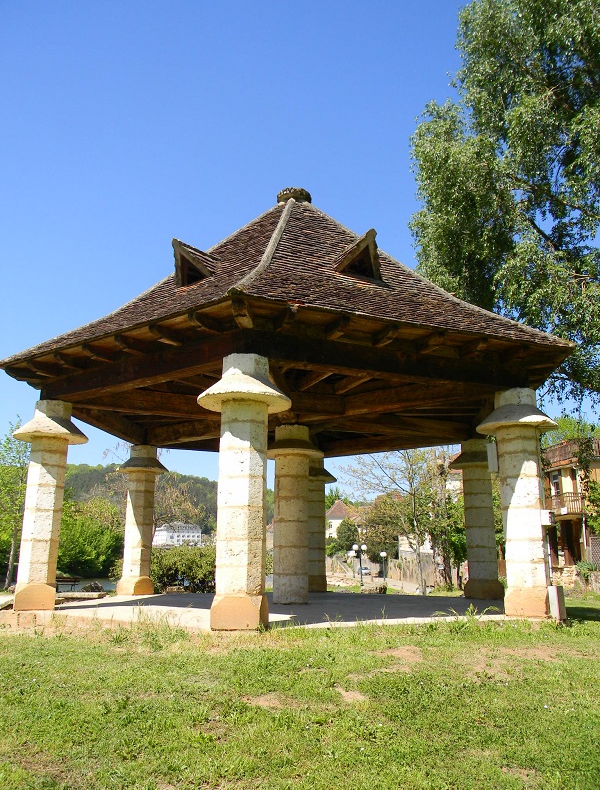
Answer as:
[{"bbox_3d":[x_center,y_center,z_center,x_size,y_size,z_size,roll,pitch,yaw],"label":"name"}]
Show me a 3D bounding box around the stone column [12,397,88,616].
[{"bbox_3d":[-4.140,1.751,10.468,1.180,3.250,1.180,6,-15,-22],"label":"stone column"}]

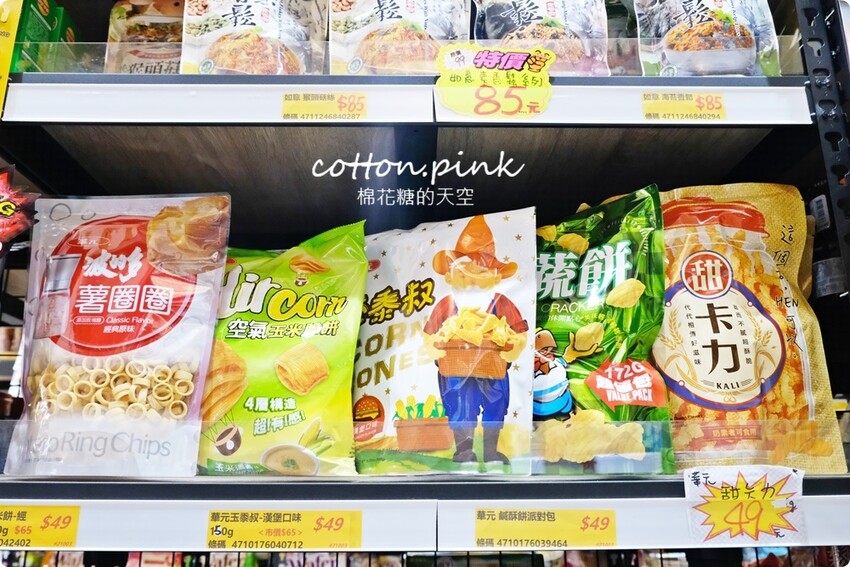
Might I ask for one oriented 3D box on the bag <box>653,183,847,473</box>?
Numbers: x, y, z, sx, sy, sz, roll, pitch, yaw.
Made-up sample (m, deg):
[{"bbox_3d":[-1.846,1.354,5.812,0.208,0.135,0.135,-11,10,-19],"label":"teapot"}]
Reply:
[{"bbox_3d":[0.323,0.040,0.691,0.210,0.318,0.075,-1,-18,3],"label":"bag"}]

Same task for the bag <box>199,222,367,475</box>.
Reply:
[{"bbox_3d":[-0.149,0.063,0.669,0.179,0.264,0.065,-2,-18,7],"label":"bag"}]

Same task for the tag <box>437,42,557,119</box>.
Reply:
[{"bbox_3d":[0.075,-0.215,0.676,0.125,0.097,0.003,0,-19,-1],"label":"tag"}]

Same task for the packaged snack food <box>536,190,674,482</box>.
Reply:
[{"bbox_3d":[0.161,0.046,0.688,0.197,0.306,0.075,-2,-18,7],"label":"packaged snack food"}]

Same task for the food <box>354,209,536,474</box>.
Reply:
[{"bbox_3d":[0.008,0.054,0.678,0.216,0.286,0.070,-2,-18,7],"label":"food"}]

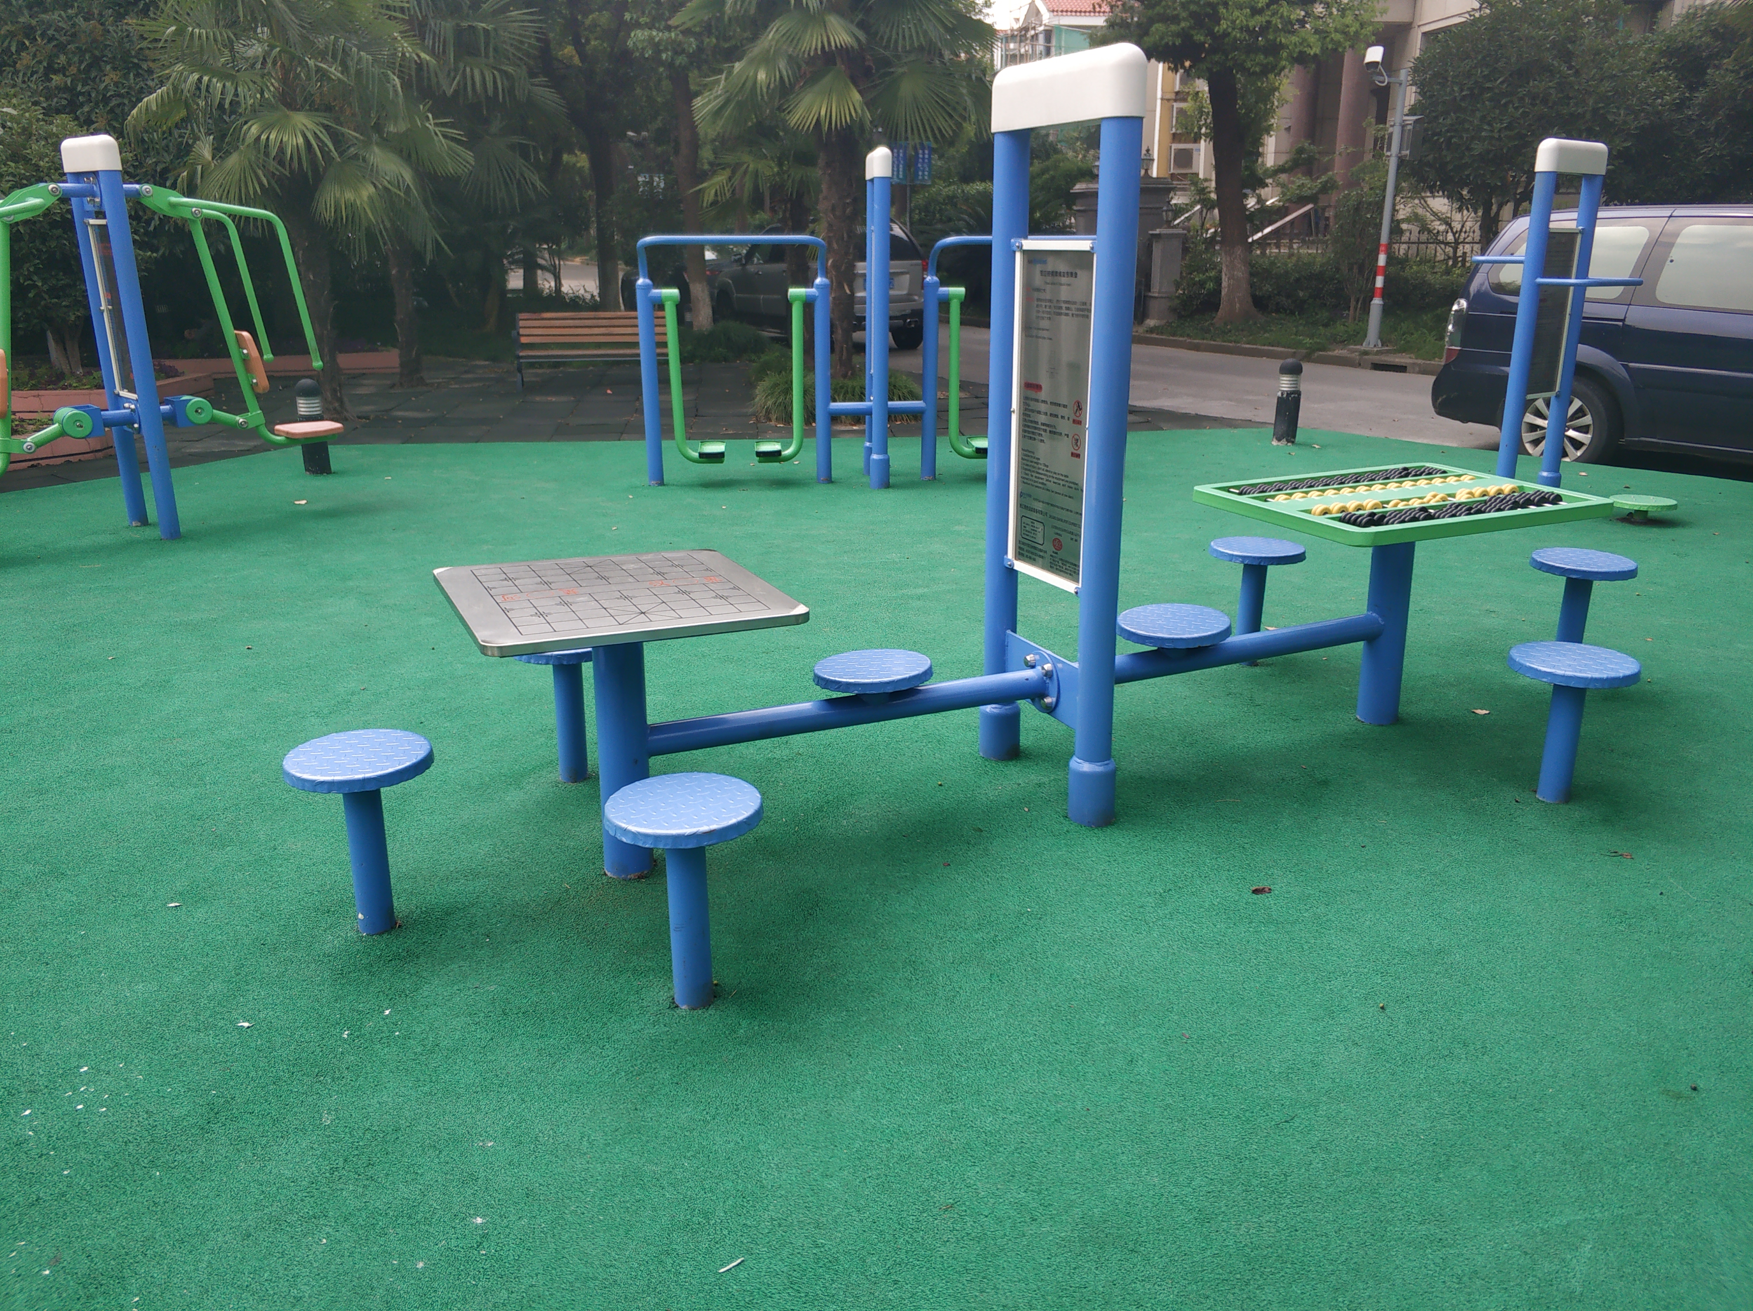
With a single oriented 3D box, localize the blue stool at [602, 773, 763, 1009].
[{"bbox_3d":[-0.369,0.492,2.707,0.307,0.430,0.307,0,17,0],"label":"blue stool"}]

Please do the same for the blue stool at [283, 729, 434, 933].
[{"bbox_3d":[-1.100,0.409,2.970,0.307,0.421,0.307,0,17,0],"label":"blue stool"}]

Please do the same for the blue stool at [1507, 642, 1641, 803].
[{"bbox_3d":[1.801,0.201,3.582,0.307,0.405,0.307,0,17,0],"label":"blue stool"}]

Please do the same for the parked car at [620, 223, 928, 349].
[{"bbox_3d":[-1.150,-5.530,20.059,1.870,1.750,4.650,-9,19,-26],"label":"parked car"}]

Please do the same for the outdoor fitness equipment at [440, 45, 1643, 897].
[{"bbox_3d":[0.557,-0.541,3.571,3.297,1.865,0.710,-8,19,-25],"label":"outdoor fitness equipment"}]

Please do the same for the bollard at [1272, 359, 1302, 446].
[{"bbox_3d":[3.015,-1.863,10.006,0.172,0.600,0.172,0,17,0],"label":"bollard"}]

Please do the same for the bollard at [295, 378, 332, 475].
[{"bbox_3d":[-3.689,-1.503,8.927,0.172,0.600,0.172,0,17,0],"label":"bollard"}]

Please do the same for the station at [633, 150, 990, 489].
[{"bbox_3d":[-0.009,-2.048,8.399,2.860,1.920,0.600,-2,17,-7],"label":"station"}]

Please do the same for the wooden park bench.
[{"bbox_3d":[-2.941,-3.162,14.035,1.520,0.770,0.600,-4,18,-13],"label":"wooden park bench"}]

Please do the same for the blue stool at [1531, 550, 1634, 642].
[{"bbox_3d":[2.315,-0.110,4.528,0.307,0.413,0.307,0,17,0],"label":"blue stool"}]

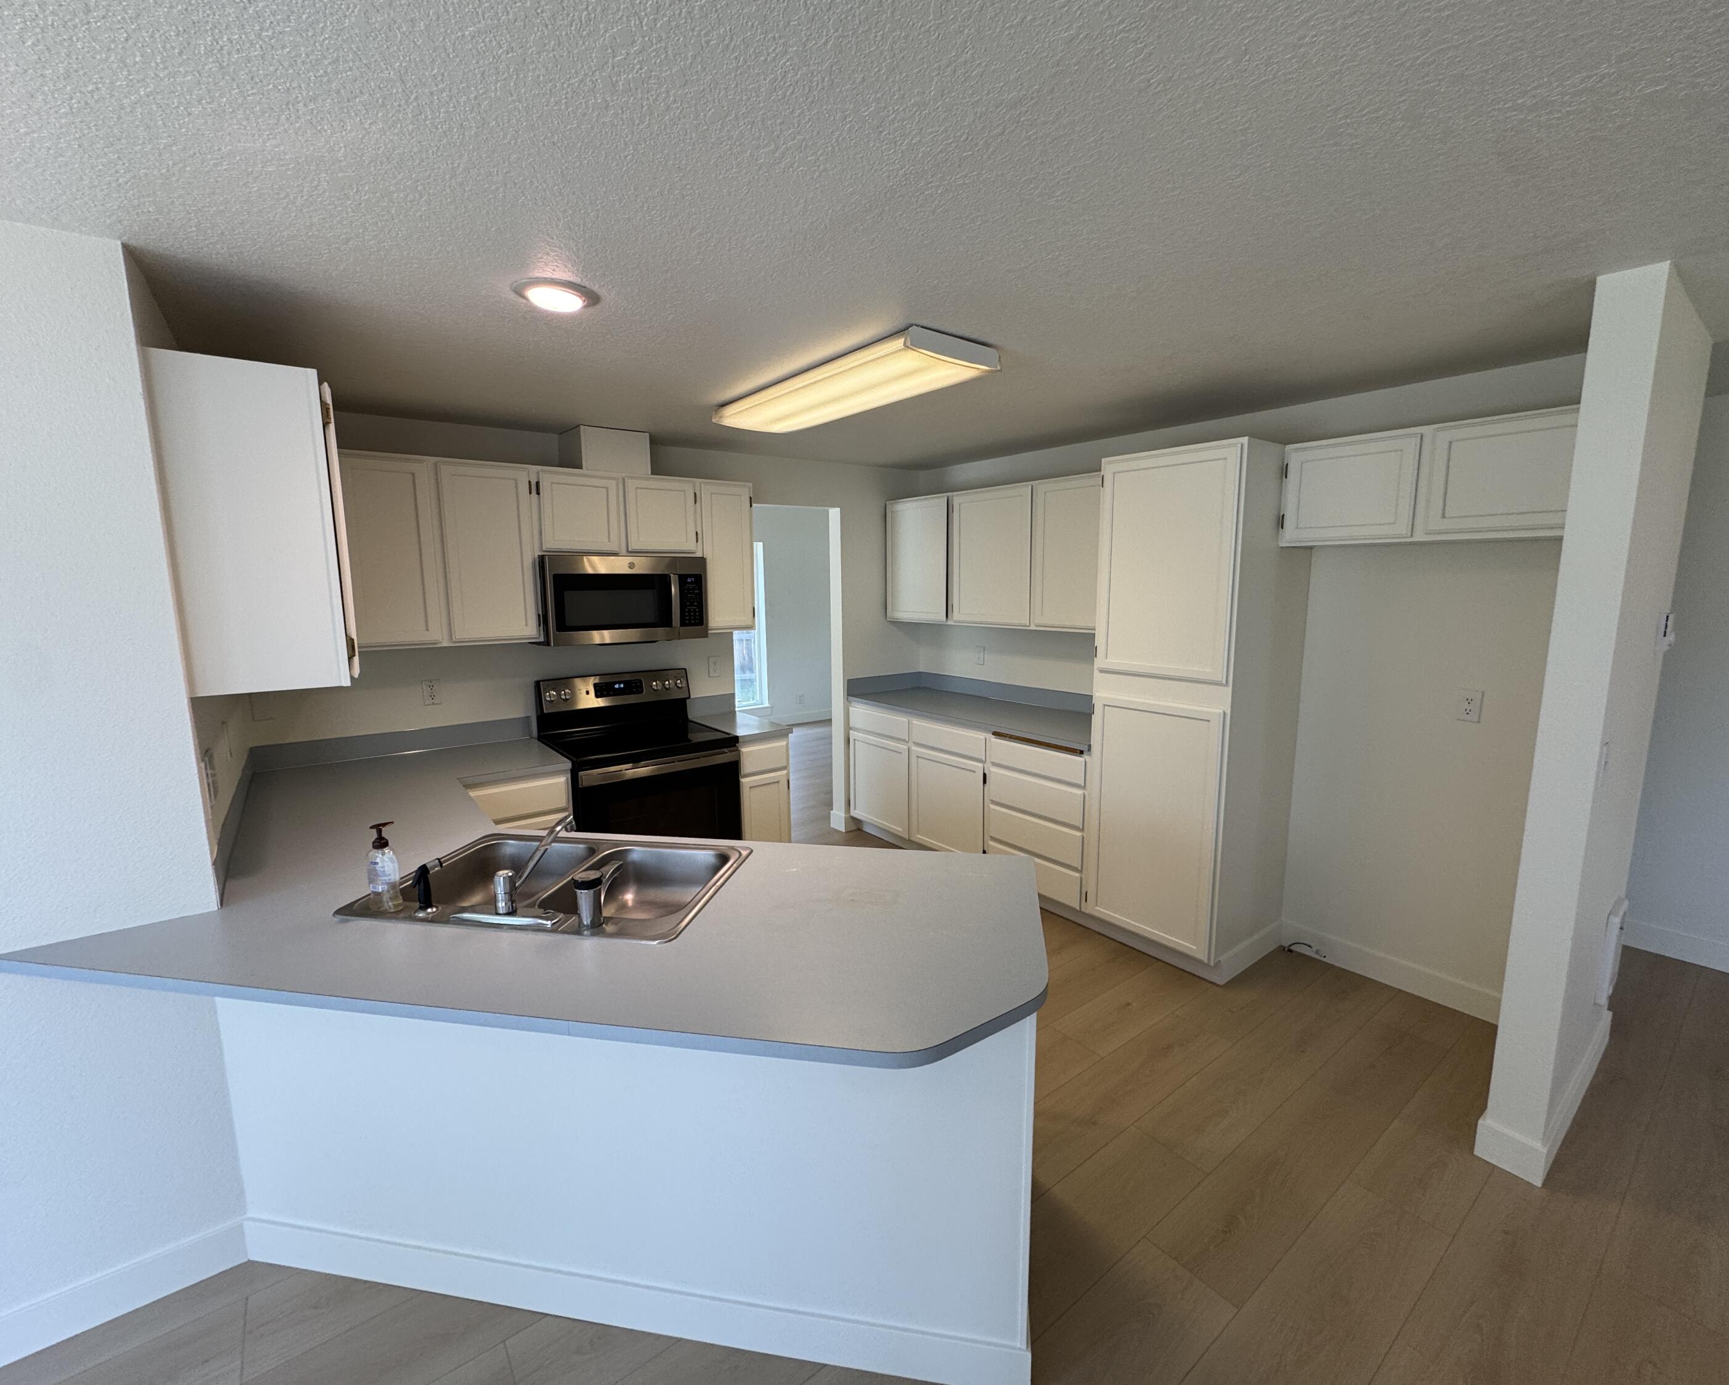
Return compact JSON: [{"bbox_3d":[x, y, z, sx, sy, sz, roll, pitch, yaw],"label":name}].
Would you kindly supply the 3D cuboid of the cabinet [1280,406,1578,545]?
[{"bbox_3d":[2.036,-0.727,2.648,0.322,0.386,0.930,-7,11,-37],"label":"cabinet"}]

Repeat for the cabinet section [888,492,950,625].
[{"bbox_3d":[0.433,-0.836,4.734,0.300,0.753,0.570,-7,11,-37],"label":"cabinet section"}]

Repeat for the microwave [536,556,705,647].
[{"bbox_3d":[-1.205,-0.458,3.684,0.759,0.407,0.378,-7,11,-37],"label":"microwave"}]

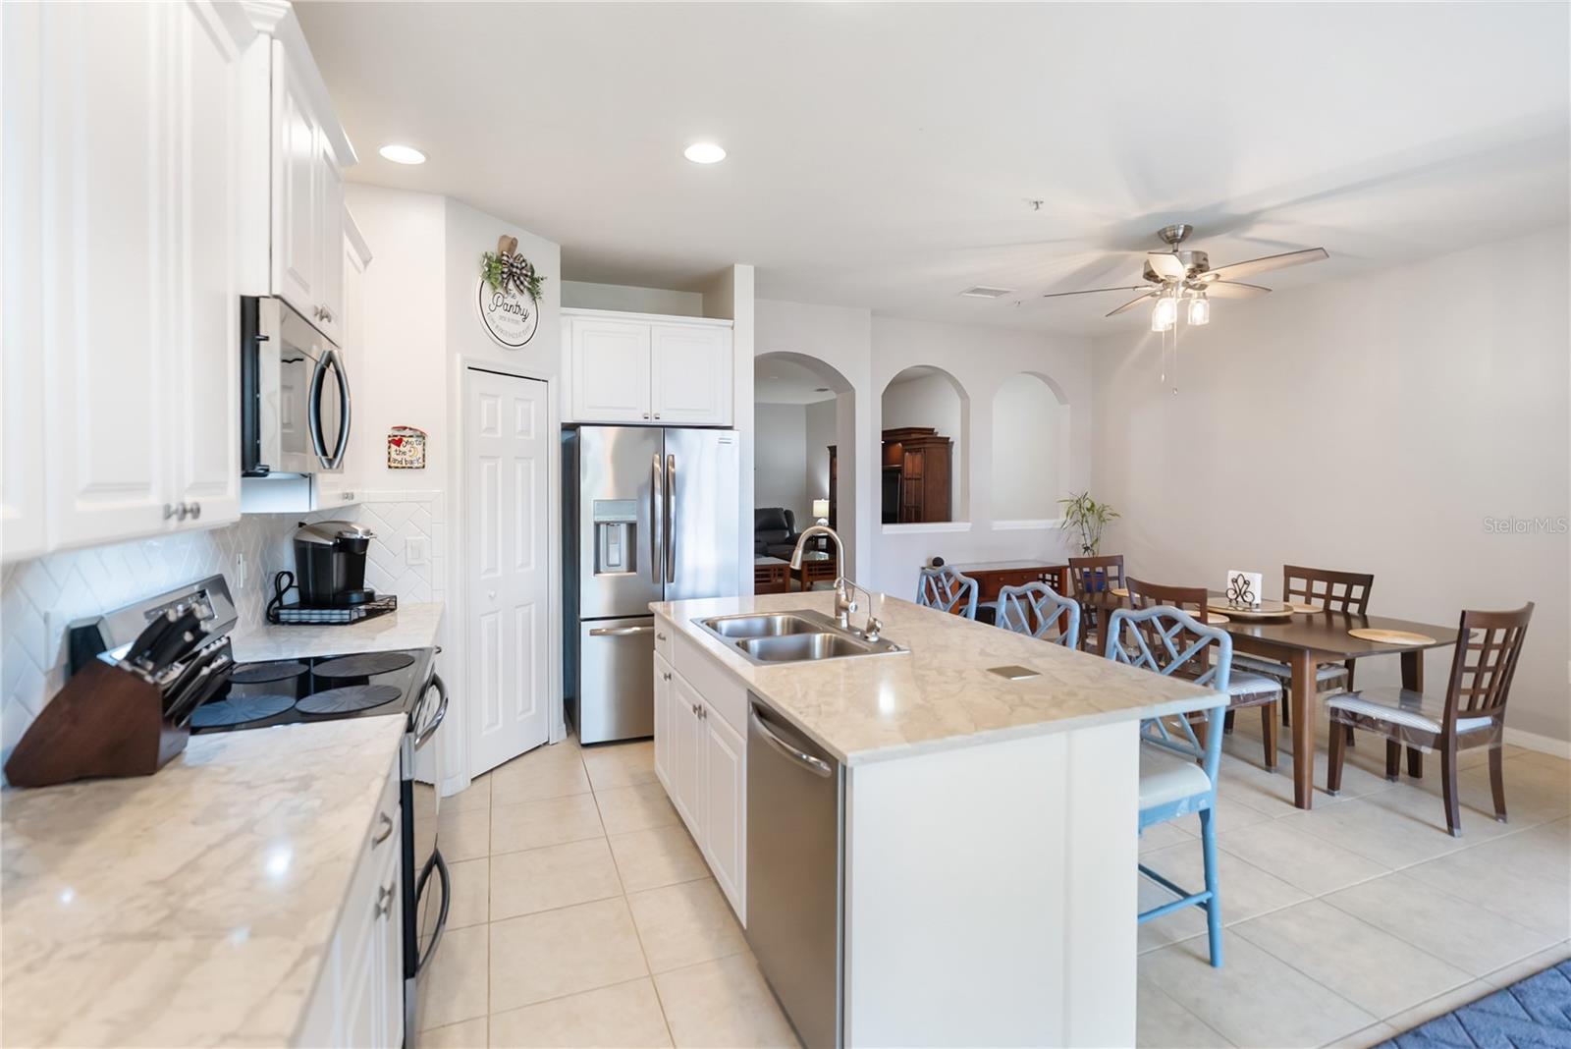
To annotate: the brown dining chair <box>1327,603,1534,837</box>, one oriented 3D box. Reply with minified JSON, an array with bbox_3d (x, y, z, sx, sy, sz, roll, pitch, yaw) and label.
[{"bbox_3d":[2.887,0.817,3.183,0.520,0.965,0.530,-1,3,-22],"label":"brown dining chair"}]

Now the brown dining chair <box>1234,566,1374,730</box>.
[{"bbox_3d":[3.000,0.778,4.073,0.570,0.970,0.510,-1,3,-22],"label":"brown dining chair"}]

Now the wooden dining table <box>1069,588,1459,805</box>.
[{"bbox_3d":[2.558,0.887,3.917,1.110,0.765,1.650,-1,3,-22],"label":"wooden dining table"}]

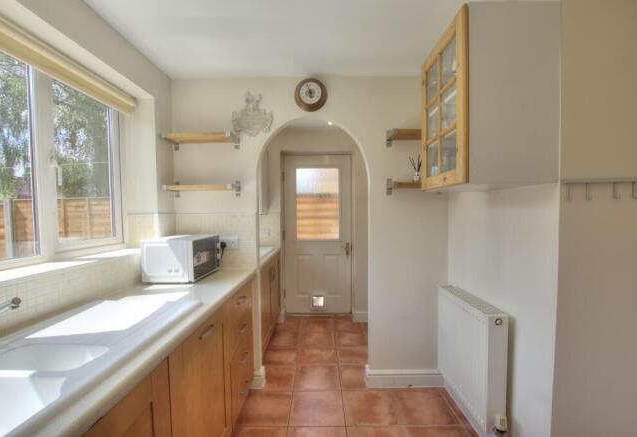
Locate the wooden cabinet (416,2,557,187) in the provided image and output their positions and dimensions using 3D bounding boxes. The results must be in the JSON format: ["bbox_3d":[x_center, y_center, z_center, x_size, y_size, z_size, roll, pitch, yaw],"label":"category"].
[{"bbox_3d":[0.766,-0.494,1.315,0.362,0.708,0.485,0,1,0],"label":"wooden cabinet"}]

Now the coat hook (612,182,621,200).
[{"bbox_3d":[1.141,-0.105,1.045,0.013,0.071,0.030,0,1,0],"label":"coat hook"}]

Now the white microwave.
[{"bbox_3d":[-0.893,0.249,1.809,0.310,0.254,0.415,0,1,0],"label":"white microwave"}]

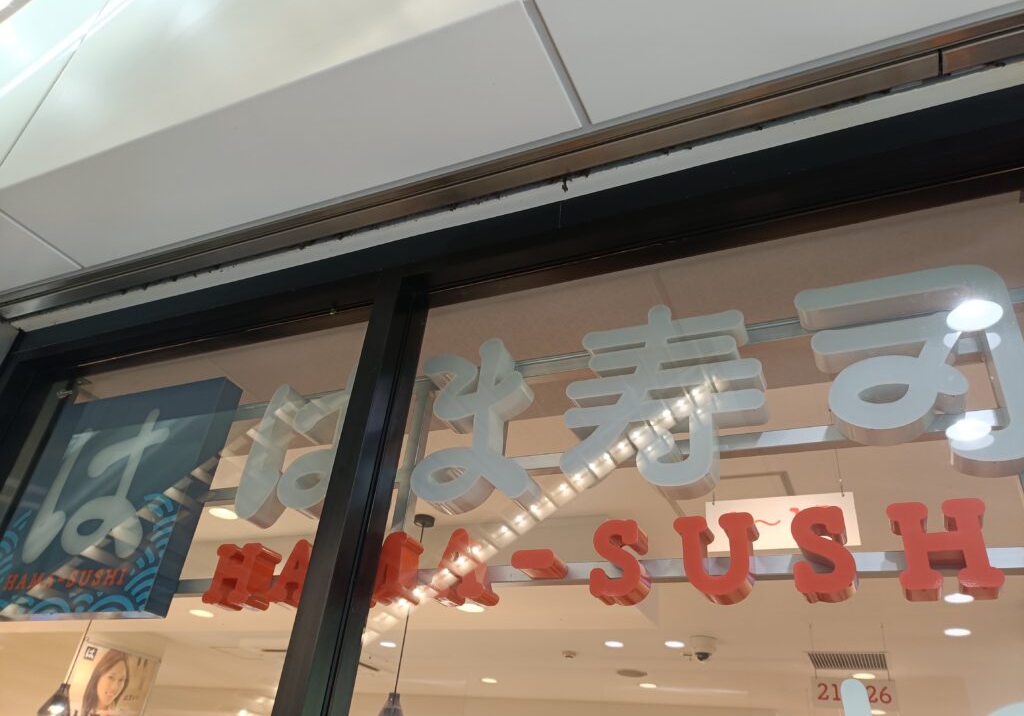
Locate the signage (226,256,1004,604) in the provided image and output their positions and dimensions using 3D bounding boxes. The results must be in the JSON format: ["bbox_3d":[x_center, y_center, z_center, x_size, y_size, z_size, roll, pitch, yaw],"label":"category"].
[{"bbox_3d":[0.122,0.234,1.757,1.909,0.702,0.115,-9,-36,23],"label":"signage"}]

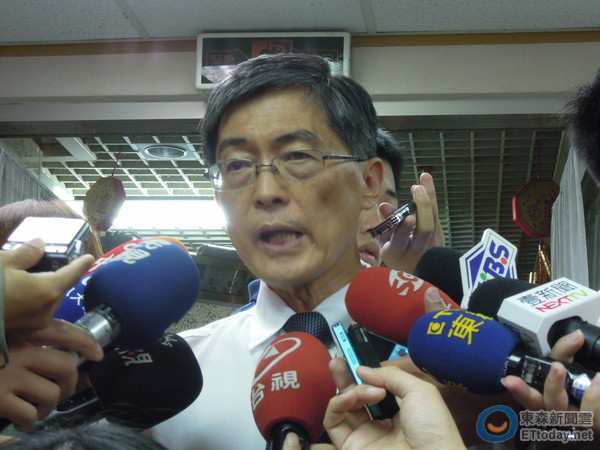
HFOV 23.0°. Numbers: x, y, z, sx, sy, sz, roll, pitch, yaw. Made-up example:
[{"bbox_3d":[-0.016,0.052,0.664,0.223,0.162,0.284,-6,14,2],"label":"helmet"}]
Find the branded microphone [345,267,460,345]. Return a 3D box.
[{"bbox_3d":[0.154,0.111,1.449,0.230,0.069,0.069,28,-1,21],"label":"branded microphone"}]

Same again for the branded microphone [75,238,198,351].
[{"bbox_3d":[-0.176,0.090,1.278,0.235,0.078,0.078,-39,2,-43],"label":"branded microphone"}]

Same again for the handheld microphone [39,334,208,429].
[{"bbox_3d":[-0.193,0.165,1.335,0.235,0.078,0.078,-21,-4,-32],"label":"handheld microphone"}]

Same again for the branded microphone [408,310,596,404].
[{"bbox_3d":[0.209,0.139,1.351,0.235,0.074,0.074,20,-3,26],"label":"branded microphone"}]

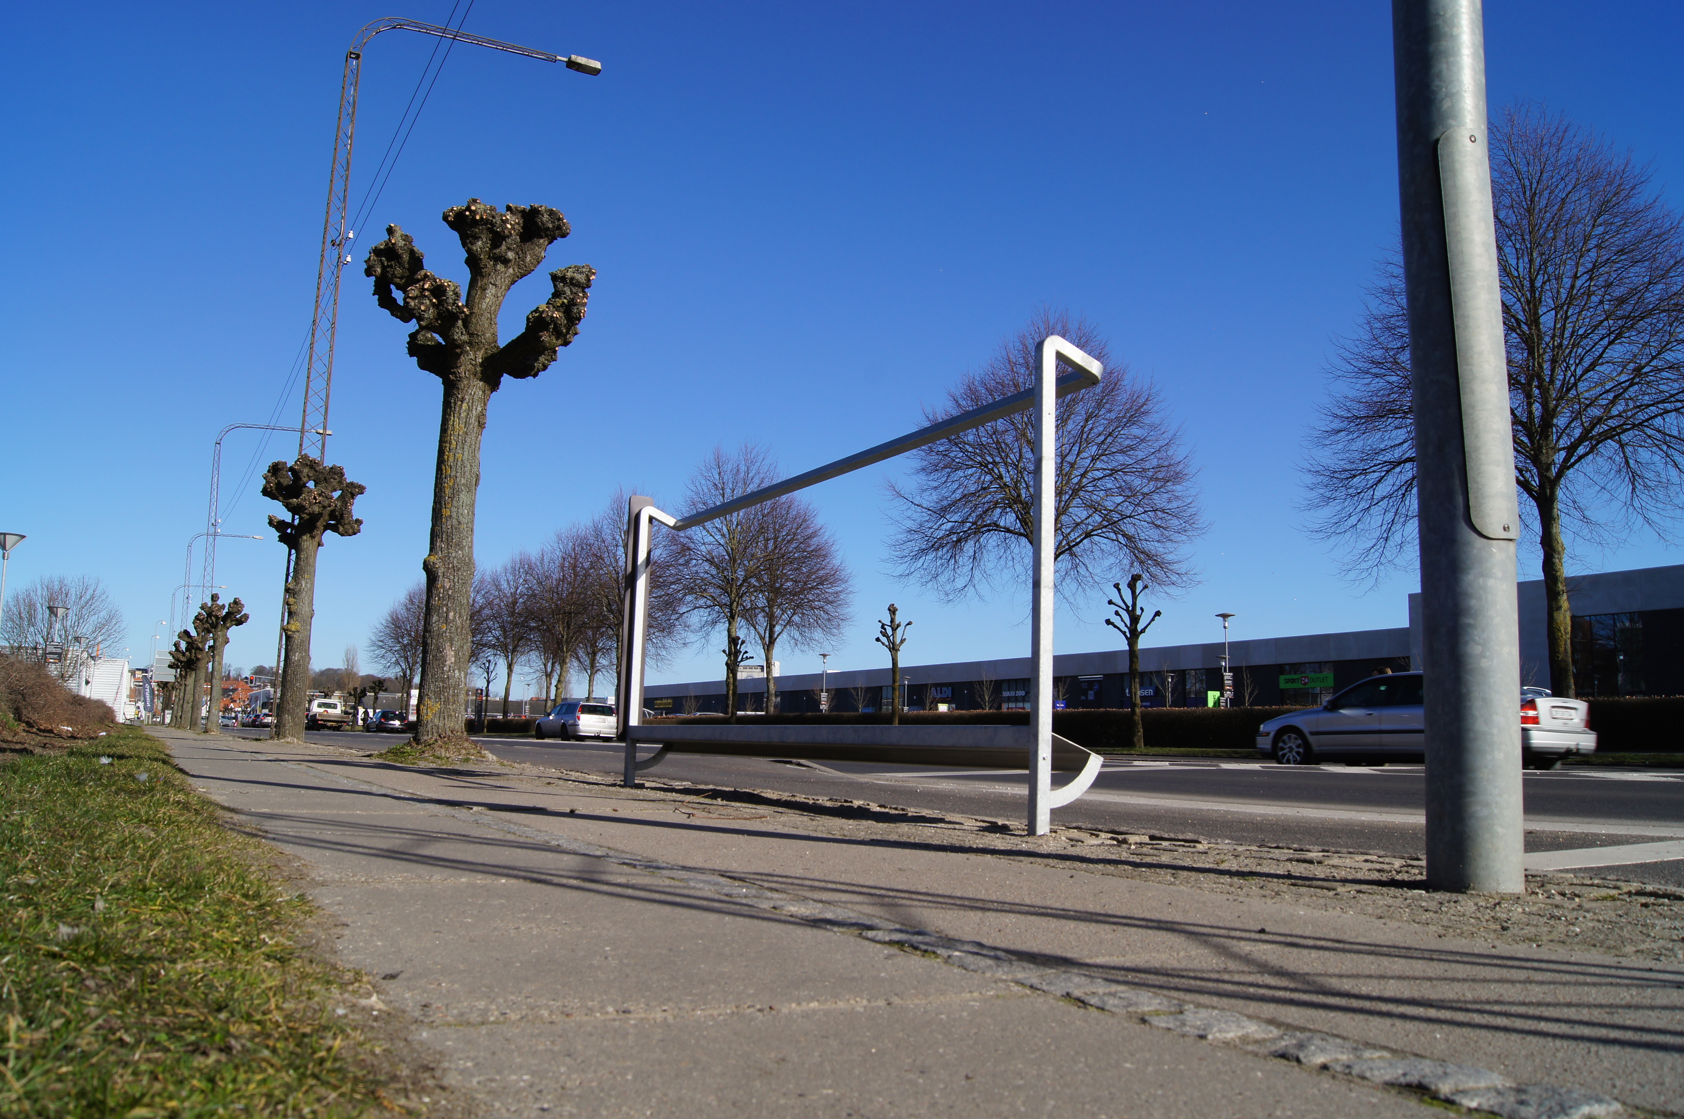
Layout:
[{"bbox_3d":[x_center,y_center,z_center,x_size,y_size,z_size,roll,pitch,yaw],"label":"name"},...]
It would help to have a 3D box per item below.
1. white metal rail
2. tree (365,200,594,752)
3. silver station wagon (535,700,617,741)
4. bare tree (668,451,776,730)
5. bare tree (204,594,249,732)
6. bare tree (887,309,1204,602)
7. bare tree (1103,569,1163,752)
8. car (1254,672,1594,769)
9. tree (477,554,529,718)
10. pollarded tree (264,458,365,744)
[{"bbox_3d":[-0.169,0.210,4.617,0.238,1.330,3.110,7,-10,-28],"label":"white metal rail"},{"bbox_3d":[-2.750,-0.683,9.585,1.672,4.270,1.672,4,-8,-17],"label":"tree"},{"bbox_3d":[-10.057,6.128,47.600,1.810,1.480,4.780,6,-10,-32],"label":"silver station wagon"},{"bbox_3d":[-4.852,1.264,51.170,5.151,11.962,5.666,2,-8,-5],"label":"bare tree"},{"bbox_3d":[-16.381,2.751,33.537,1.132,3.688,1.132,5,-9,-26],"label":"bare tree"},{"bbox_3d":[5.456,-0.960,33.874,8.367,12.029,7.948,0,-8,9],"label":"bare tree"},{"bbox_3d":[6.412,2.229,27.826,1.216,3.912,1.216,-1,-8,13],"label":"bare tree"},{"bbox_3d":[8.460,2.437,18.830,1.830,1.430,4.820,6,-9,-29],"label":"car"},{"bbox_3d":[-21.725,5.486,80.460,4.131,11.223,4.544,3,-8,-14],"label":"tree"},{"bbox_3d":[-7.701,0.539,18.402,1.381,4.169,1.381,5,-9,-23],"label":"pollarded tree"}]

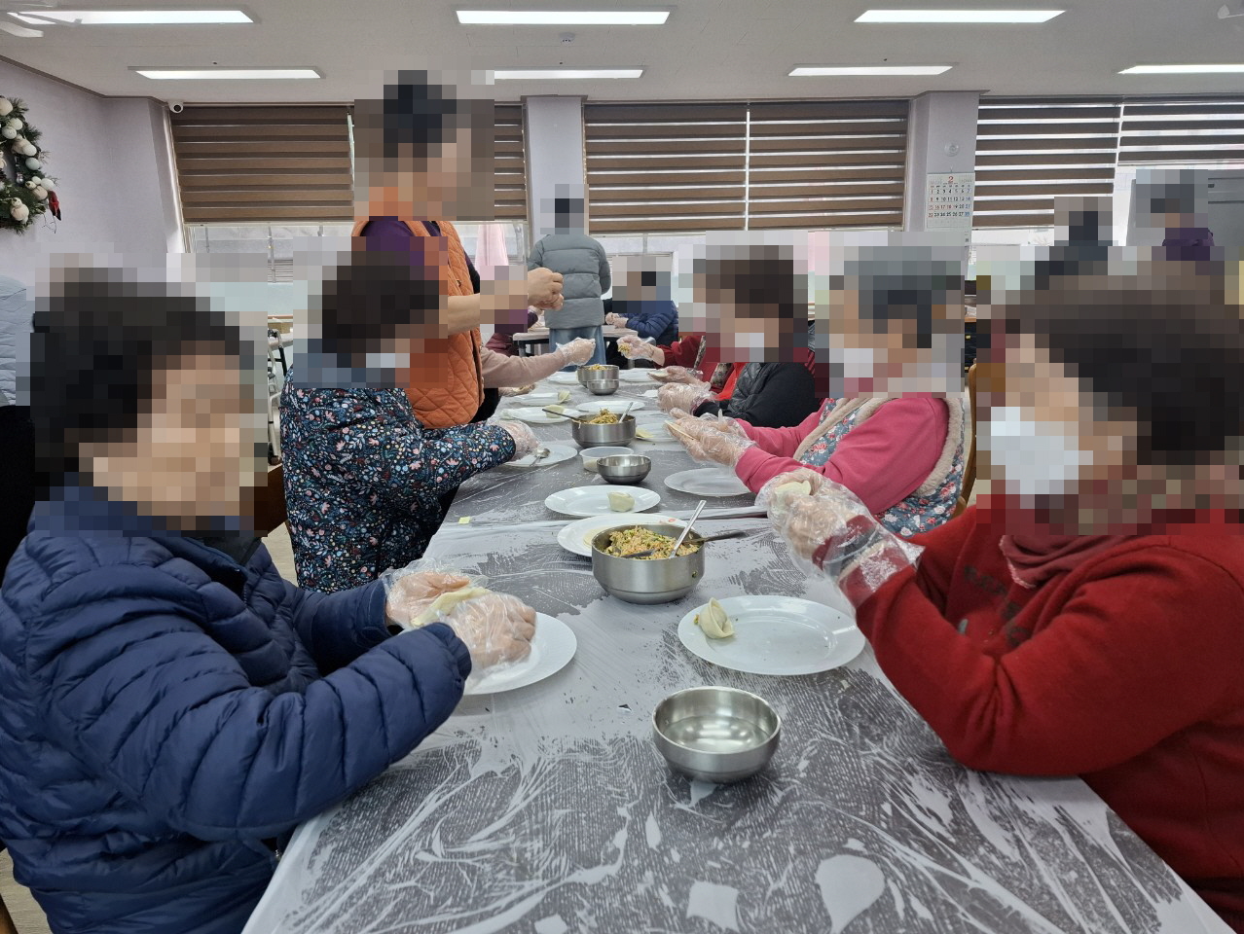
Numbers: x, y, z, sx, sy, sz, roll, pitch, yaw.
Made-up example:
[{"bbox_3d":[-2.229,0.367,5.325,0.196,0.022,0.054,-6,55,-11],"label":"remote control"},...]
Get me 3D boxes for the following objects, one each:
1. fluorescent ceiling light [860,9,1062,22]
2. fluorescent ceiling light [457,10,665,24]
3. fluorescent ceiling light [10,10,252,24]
[{"bbox_3d":[2.053,-2.738,5.026,1.250,0.060,0.280,-2,14,-4],"label":"fluorescent ceiling light"},{"bbox_3d":[-0.340,-2.659,4.894,1.250,0.060,0.280,-2,14,-4],"label":"fluorescent ceiling light"},{"bbox_3d":[-2.683,-2.493,4.568,1.210,0.035,0.235,-3,14,-5],"label":"fluorescent ceiling light"}]

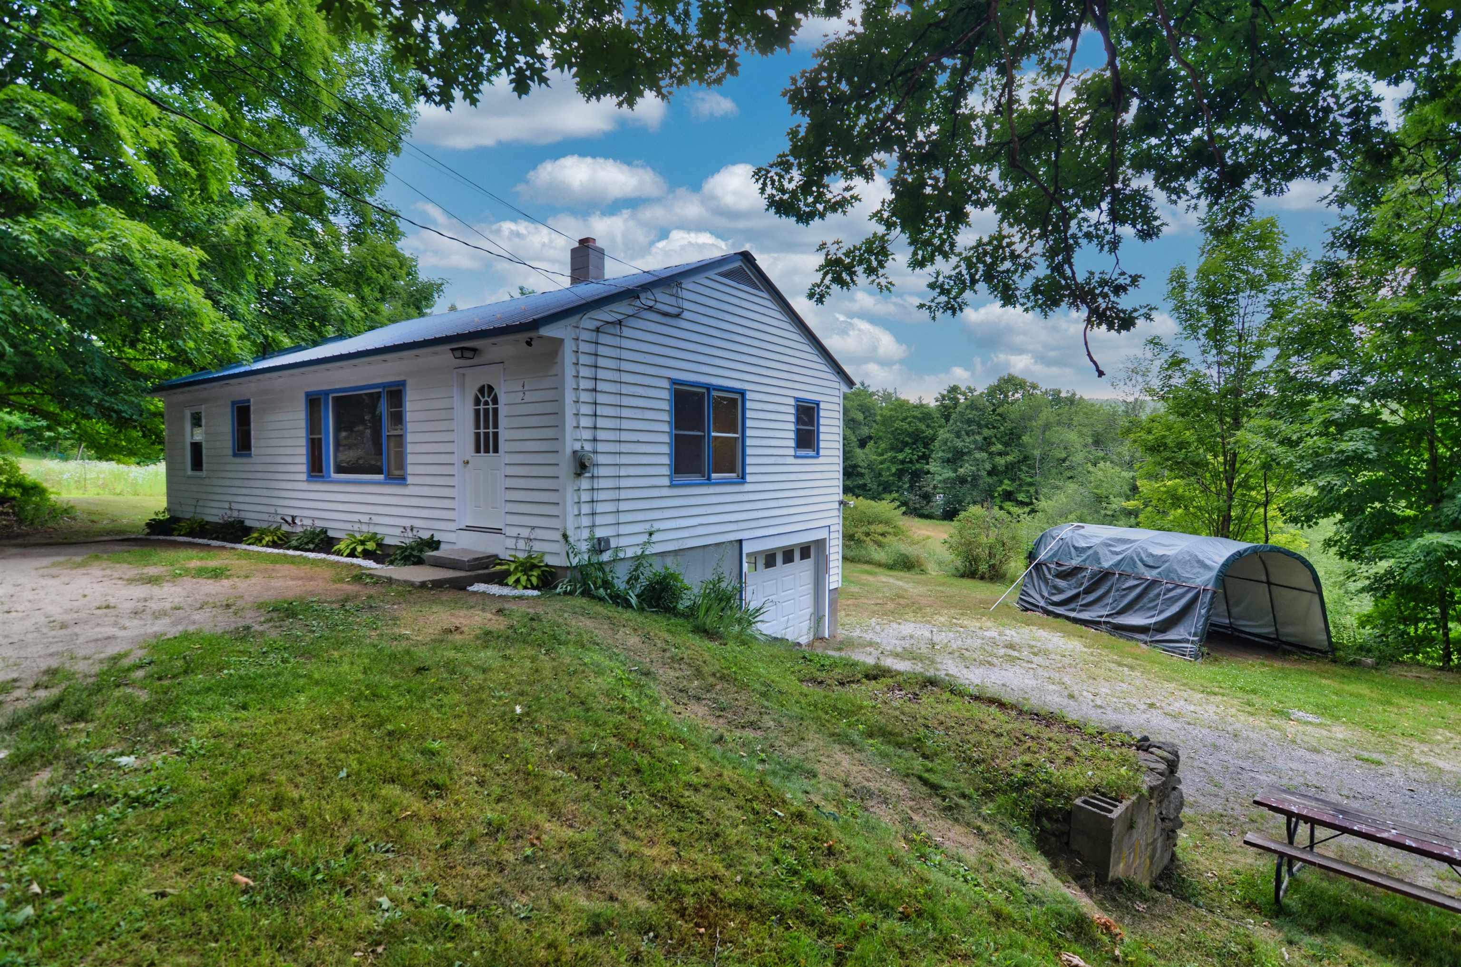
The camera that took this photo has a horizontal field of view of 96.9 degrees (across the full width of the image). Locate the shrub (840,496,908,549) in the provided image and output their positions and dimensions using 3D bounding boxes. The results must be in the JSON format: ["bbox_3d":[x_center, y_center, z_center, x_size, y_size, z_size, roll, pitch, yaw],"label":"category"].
[{"bbox_3d":[6.100,1.781,28.500,3.500,2.450,3.200,0,2,0],"label":"shrub"}]

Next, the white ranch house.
[{"bbox_3d":[-5.428,-0.493,14.663,14.270,7.474,8.471,1,2,35],"label":"white ranch house"}]

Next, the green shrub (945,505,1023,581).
[{"bbox_3d":[10.112,2.362,25.800,2.950,2.950,2.800,1,2,21],"label":"green shrub"}]

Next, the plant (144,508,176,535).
[{"bbox_3d":[-12.947,0.880,14.700,0.680,0.580,0.620,1,2,35],"label":"plant"}]

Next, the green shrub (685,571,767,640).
[{"bbox_3d":[-0.058,1.770,9.350,1.100,0.930,0.920,0,2,0],"label":"green shrub"}]

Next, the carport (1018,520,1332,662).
[{"bbox_3d":[11.247,2.592,17.219,3.647,2.477,5.994,2,-1,-12],"label":"carport"}]

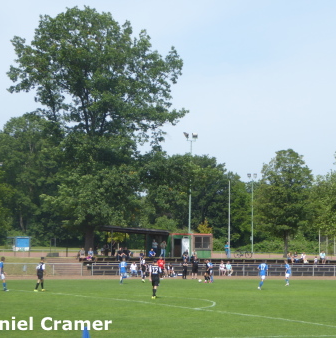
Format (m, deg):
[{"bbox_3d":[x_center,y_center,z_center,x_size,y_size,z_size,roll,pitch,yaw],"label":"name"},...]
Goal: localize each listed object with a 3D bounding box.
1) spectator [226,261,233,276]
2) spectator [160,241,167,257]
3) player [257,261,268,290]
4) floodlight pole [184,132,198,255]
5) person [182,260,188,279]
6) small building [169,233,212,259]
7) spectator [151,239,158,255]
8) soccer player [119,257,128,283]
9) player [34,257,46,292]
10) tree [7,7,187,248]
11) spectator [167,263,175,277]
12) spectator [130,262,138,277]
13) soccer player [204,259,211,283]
[{"bbox_3d":[5.939,9.471,112.046,0.550,1.380,0.800,2,-4,-27],"label":"spectator"},{"bbox_3d":[-0.443,8.399,123.058,0.550,1.740,0.450,3,-5,-37],"label":"spectator"},{"bbox_3d":[5.530,6.244,68.500,0.600,1.730,0.600,-1,-4,18],"label":"player"},{"bbox_3d":[2.844,3.155,146.000,1.850,15.400,0.900,3,-5,-26],"label":"floodlight pole"},{"bbox_3d":[1.446,8.407,98.514,0.500,1.660,0.380,1,-4,-9],"label":"person"},{"bbox_3d":[2.164,8.070,122.983,4.600,2.510,2.000,2,-4,-26],"label":"small building"},{"bbox_3d":[-1.288,7.888,116.000,0.570,1.750,0.380,2,-4,-18],"label":"spectator"},{"bbox_3d":[-2.919,6.817,78.000,0.550,1.770,0.700,2,-4,-14],"label":"soccer player"},{"bbox_3d":[-6.484,5.349,59.300,0.520,1.740,0.520,5,-6,-45],"label":"player"},{"bbox_3d":[-7.628,-4.266,128.919,19.400,27.500,18.800,1,-4,0],"label":"tree"},{"bbox_3d":[0.374,9.082,105.155,0.550,1.180,0.750,2,-4,-27],"label":"spectator"},{"bbox_3d":[-2.989,8.783,102.000,0.600,1.270,0.750,2,-4,-14],"label":"spectator"},{"bbox_3d":[2.858,7.437,85.362,0.550,1.690,0.500,-3,-5,45],"label":"soccer player"}]

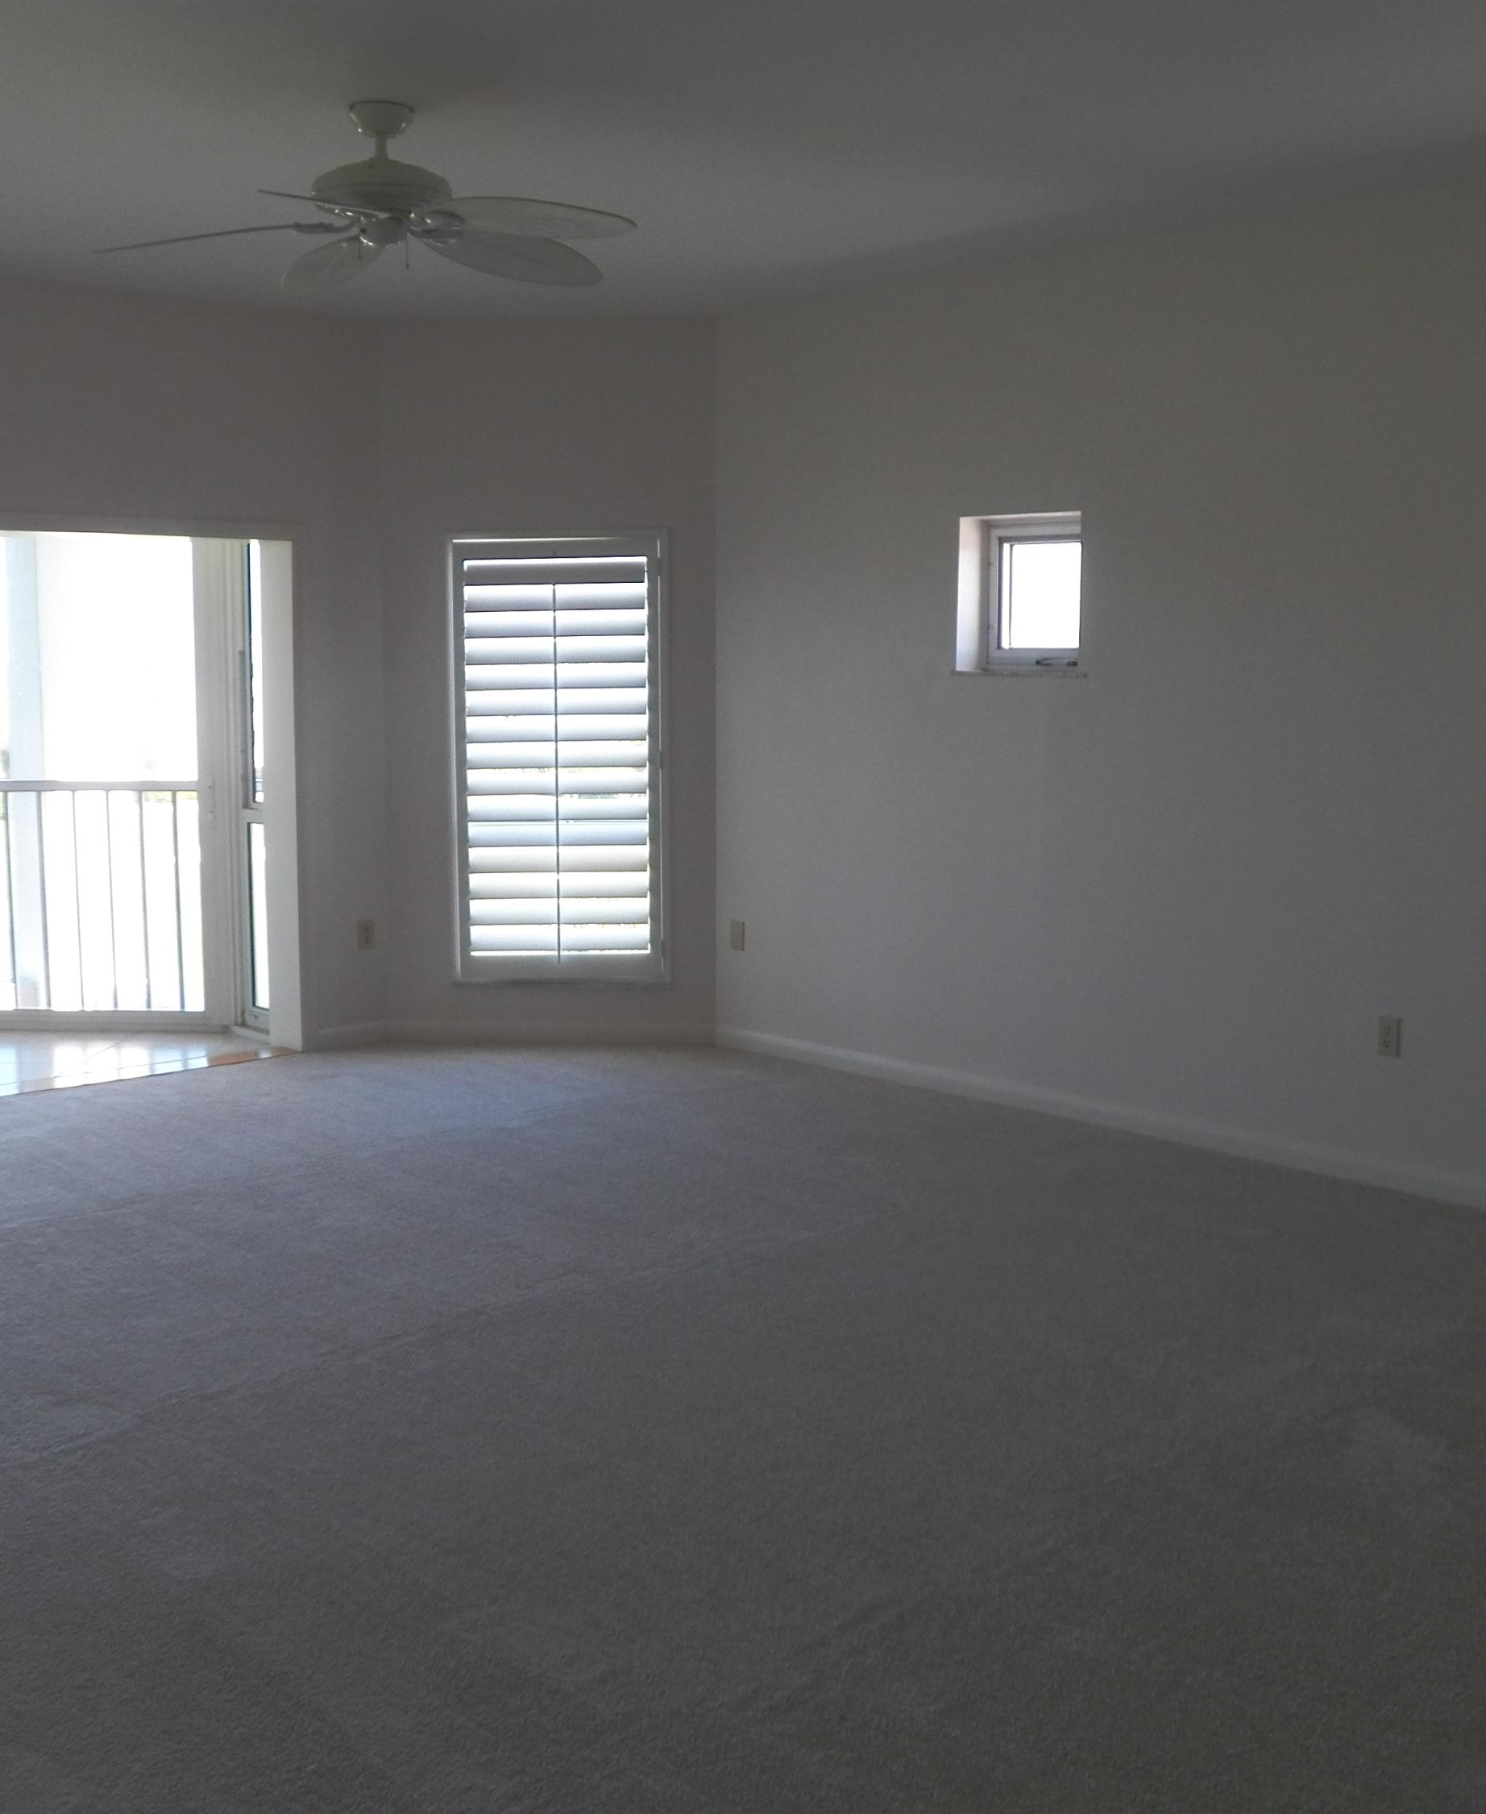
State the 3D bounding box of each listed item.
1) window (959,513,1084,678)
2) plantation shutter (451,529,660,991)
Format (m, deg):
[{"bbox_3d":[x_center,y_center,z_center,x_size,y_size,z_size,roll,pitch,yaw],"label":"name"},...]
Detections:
[{"bbox_3d":[0.958,-1.032,6.463,0.150,0.520,0.510,-7,11,-44],"label":"window"},{"bbox_3d":[-0.701,-0.558,7.507,0.790,1.690,0.070,0,8,0],"label":"plantation shutter"}]

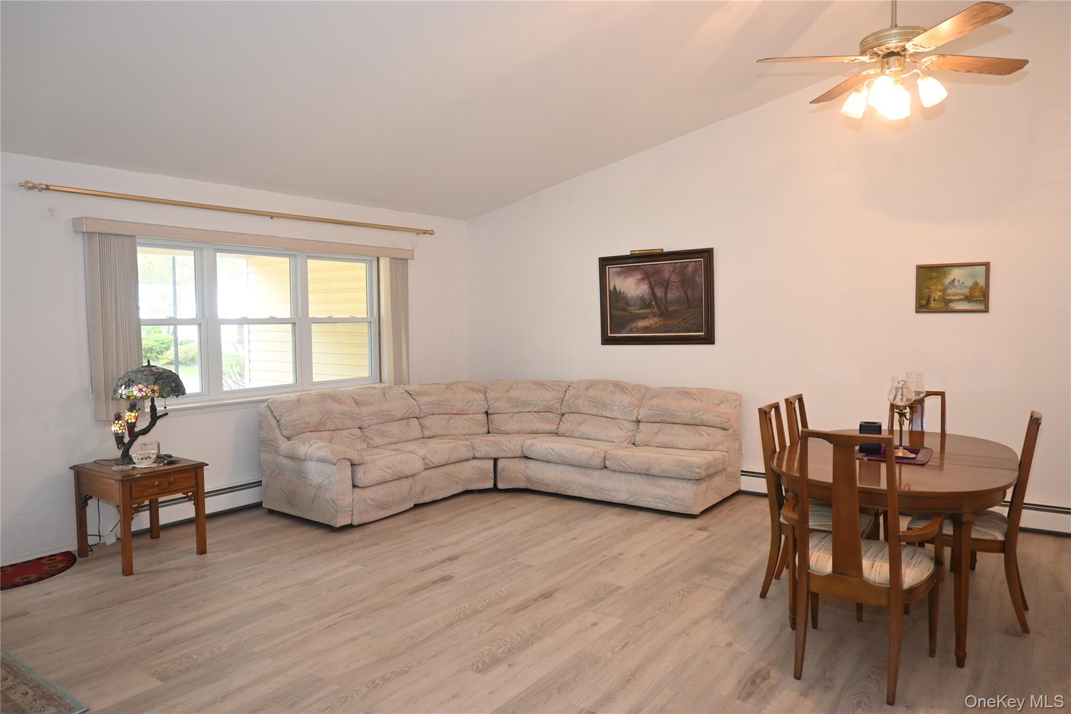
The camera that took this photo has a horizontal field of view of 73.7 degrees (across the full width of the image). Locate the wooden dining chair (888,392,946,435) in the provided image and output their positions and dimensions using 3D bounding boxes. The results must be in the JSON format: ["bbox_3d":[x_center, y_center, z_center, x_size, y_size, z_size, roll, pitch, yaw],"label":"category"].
[{"bbox_3d":[2.237,0.693,4.230,0.472,0.960,0.553,1,4,37],"label":"wooden dining chair"}]

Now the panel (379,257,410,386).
[{"bbox_3d":[-1.293,-0.323,6.709,0.101,1.206,0.241,1,4,37],"label":"panel"}]

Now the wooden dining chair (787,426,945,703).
[{"bbox_3d":[1.316,0.764,2.894,0.563,0.990,0.573,1,4,37],"label":"wooden dining chair"}]

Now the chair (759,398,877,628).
[{"bbox_3d":[1.439,0.738,3.587,0.553,0.965,0.462,1,4,34],"label":"chair"}]

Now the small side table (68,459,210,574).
[{"bbox_3d":[-2.439,0.955,4.424,0.673,0.561,0.512,1,4,37],"label":"small side table"}]

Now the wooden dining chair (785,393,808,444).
[{"bbox_3d":[1.706,0.714,3.958,0.553,0.965,0.462,1,4,37],"label":"wooden dining chair"}]

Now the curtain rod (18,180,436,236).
[{"bbox_3d":[-2.048,-1.132,5.670,0.090,0.065,3.497,1,4,37],"label":"curtain rod"}]

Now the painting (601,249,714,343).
[{"bbox_3d":[1.026,-0.502,6.218,1.100,0.799,0.050,1,4,37],"label":"painting"}]

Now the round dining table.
[{"bbox_3d":[1.800,0.846,3.574,1.015,0.739,1.668,1,4,34],"label":"round dining table"}]

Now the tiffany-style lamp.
[{"bbox_3d":[-2.419,0.341,4.489,0.422,0.633,0.412,-3,4,-38],"label":"tiffany-style lamp"}]

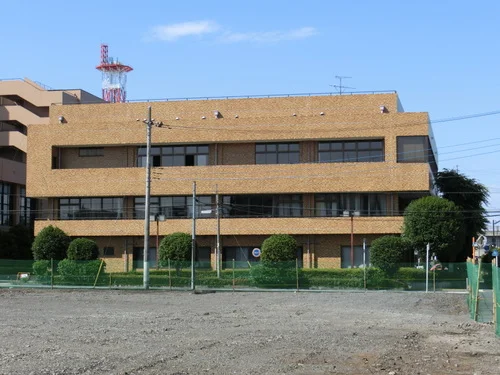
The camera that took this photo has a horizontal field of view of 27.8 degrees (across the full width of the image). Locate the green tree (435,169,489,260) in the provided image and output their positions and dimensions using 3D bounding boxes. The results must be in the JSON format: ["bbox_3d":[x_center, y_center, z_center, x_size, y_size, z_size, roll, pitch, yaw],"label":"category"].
[{"bbox_3d":[15.406,2.196,74.000,4.099,7.172,4.099,-1,-4,12],"label":"green tree"}]

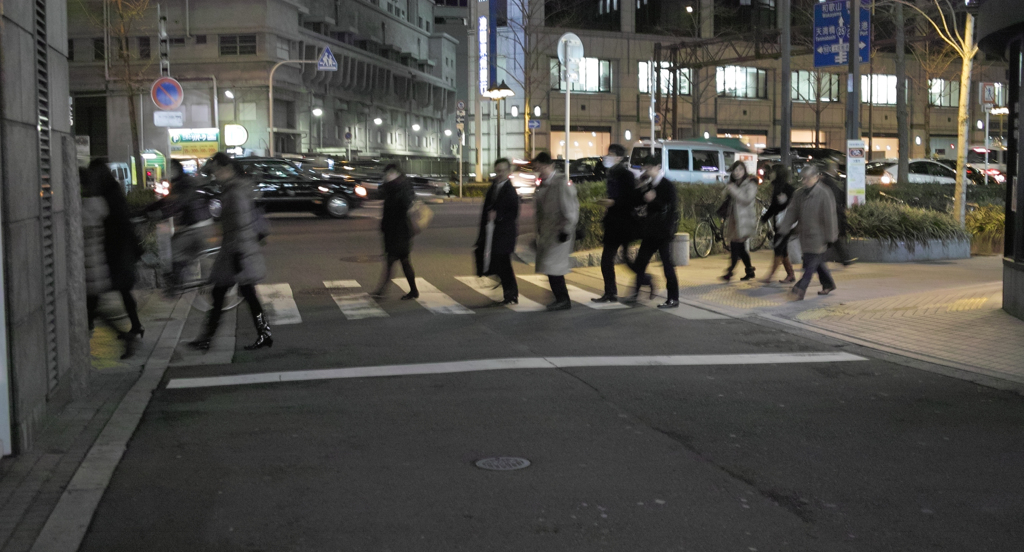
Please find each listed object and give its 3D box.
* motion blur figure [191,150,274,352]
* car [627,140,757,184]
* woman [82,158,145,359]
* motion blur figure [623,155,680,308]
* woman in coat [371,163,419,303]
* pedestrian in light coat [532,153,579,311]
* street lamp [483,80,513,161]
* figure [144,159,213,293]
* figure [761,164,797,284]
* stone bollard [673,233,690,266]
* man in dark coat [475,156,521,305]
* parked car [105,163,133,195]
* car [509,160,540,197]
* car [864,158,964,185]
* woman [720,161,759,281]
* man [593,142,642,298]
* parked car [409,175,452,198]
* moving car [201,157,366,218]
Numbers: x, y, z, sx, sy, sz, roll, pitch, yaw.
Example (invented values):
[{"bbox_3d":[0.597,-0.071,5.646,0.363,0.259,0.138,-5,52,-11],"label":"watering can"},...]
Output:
[{"bbox_3d":[-2.354,-0.205,9.750,0.630,1.650,0.500,-1,5,-13],"label":"motion blur figure"},{"bbox_3d":[5.023,-2.640,31.400,3.650,1.870,1.530,-3,6,-29],"label":"car"},{"bbox_3d":[-3.444,-0.195,10.100,0.520,1.640,0.480,-2,5,-15],"label":"woman"},{"bbox_3d":[1.568,-0.500,13.100,0.580,1.690,0.500,-2,5,-18],"label":"motion blur figure"},{"bbox_3d":[-1.382,-0.538,13.950,0.500,1.610,0.480,-2,5,-15],"label":"woman in coat"},{"bbox_3d":[0.478,-0.489,12.800,0.440,1.690,0.500,-1,5,-12],"label":"pedestrian in light coat"},{"bbox_3d":[-0.643,-7.205,60.000,1.050,5.800,1.850,-3,6,-30],"label":"street lamp"},{"bbox_3d":[-3.484,-0.510,12.000,0.750,1.420,0.500,-3,6,-30],"label":"figure"},{"bbox_3d":[3.498,-0.689,15.300,0.470,1.580,0.460,-2,6,-21],"label":"figure"},{"bbox_3d":[2.486,-0.384,17.100,0.250,0.450,0.250,1,5,18],"label":"stone bollard"},{"bbox_3d":[-0.159,-0.510,13.200,0.440,1.670,0.500,-2,5,-22],"label":"man in dark coat"},{"bbox_3d":[-17.563,-3.967,50.000,1.700,1.950,4.400,0,5,9],"label":"parked car"},{"bbox_3d":[0.591,-4.342,53.000,1.700,1.520,4.500,0,5,7],"label":"car"},{"bbox_3d":[13.259,-3.121,38.500,4.450,1.480,1.730,-3,6,-30],"label":"car"},{"bbox_3d":[3.012,-0.720,15.400,0.470,1.580,0.480,-3,6,-30],"label":"woman"},{"bbox_3d":[1.199,-0.602,13.250,0.520,1.770,0.500,-2,5,-18],"label":"man"},{"bbox_3d":[-4.467,-3.911,48.000,4.500,1.430,1.720,-3,6,-23],"label":"parked car"},{"bbox_3d":[-6.024,-2.192,29.200,4.700,1.490,1.720,0,5,6],"label":"moving car"}]

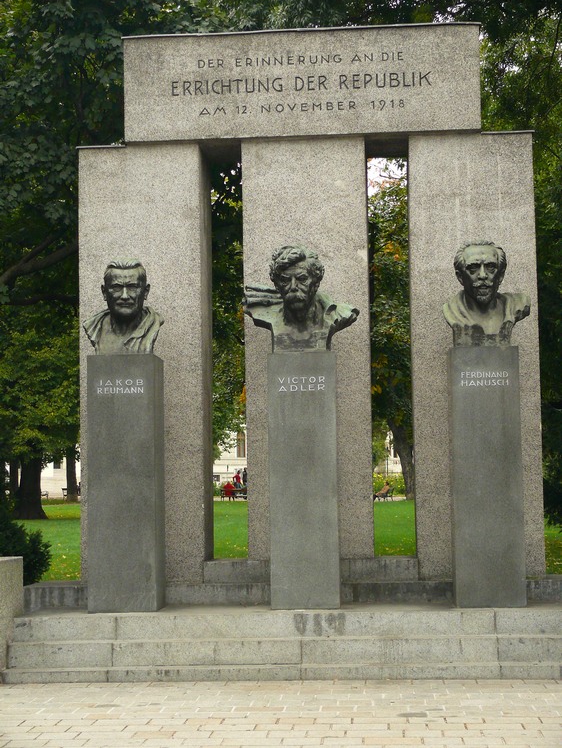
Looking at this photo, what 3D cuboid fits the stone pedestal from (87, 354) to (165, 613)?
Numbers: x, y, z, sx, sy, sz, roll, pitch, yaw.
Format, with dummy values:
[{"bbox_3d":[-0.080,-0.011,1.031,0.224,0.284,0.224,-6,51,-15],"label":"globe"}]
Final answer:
[{"bbox_3d":[-1.290,0.913,11.960,0.561,2.096,0.459,-1,-4,4],"label":"stone pedestal"}]

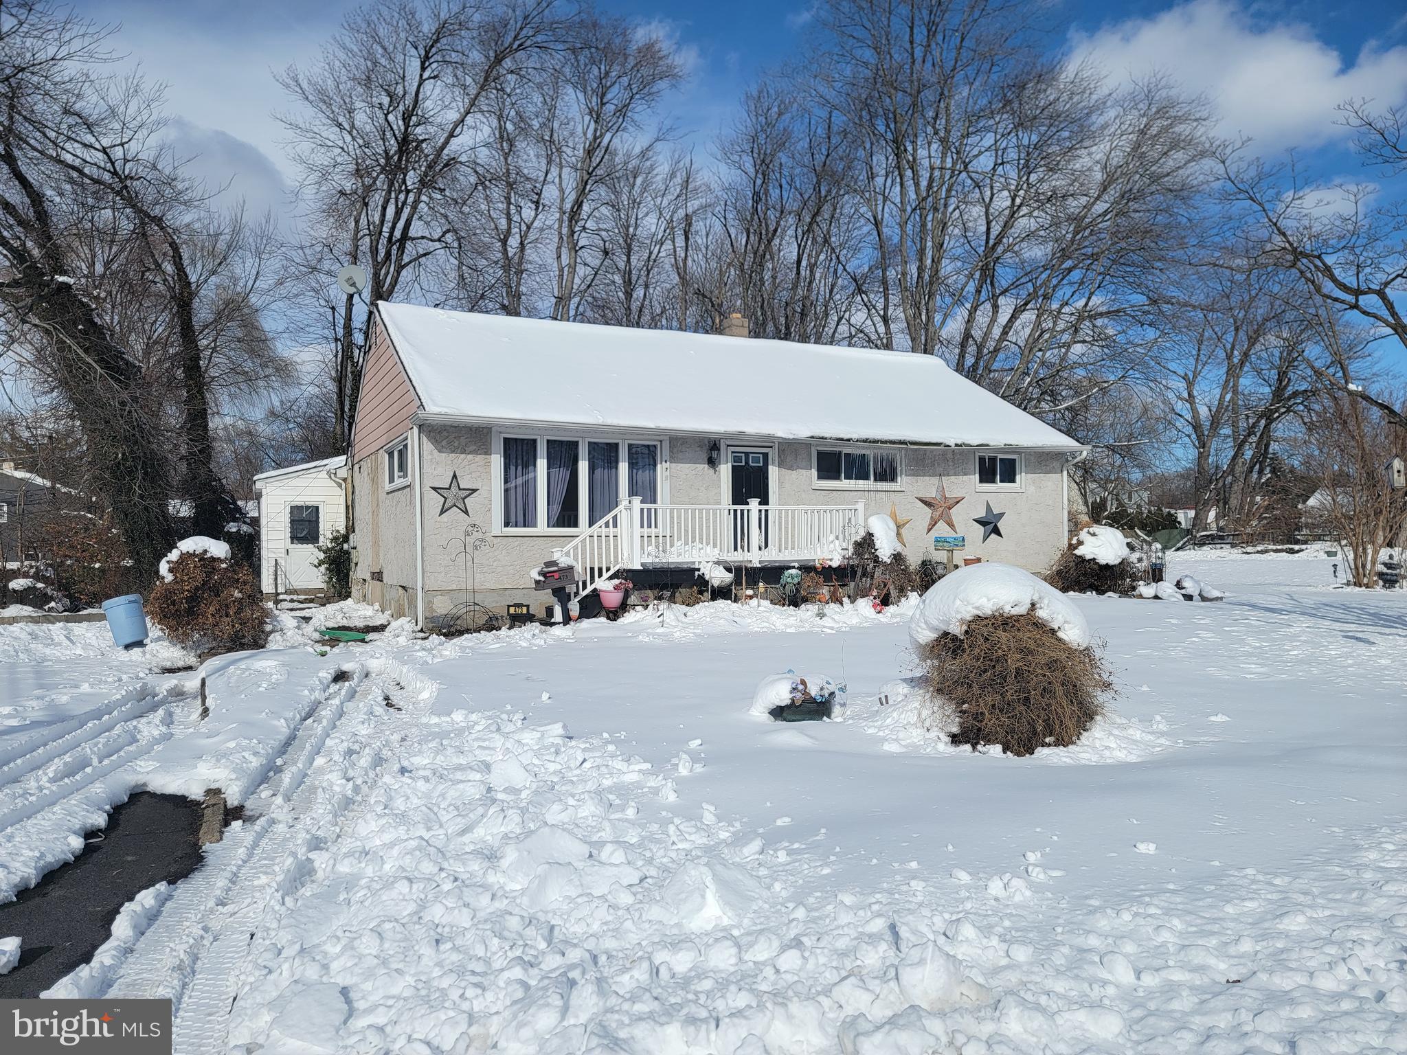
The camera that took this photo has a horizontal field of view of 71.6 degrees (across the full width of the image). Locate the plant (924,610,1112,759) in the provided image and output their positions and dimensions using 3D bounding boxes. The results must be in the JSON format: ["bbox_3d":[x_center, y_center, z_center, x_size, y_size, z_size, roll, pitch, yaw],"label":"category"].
[{"bbox_3d":[2.240,1.030,7.000,1.420,1.000,1.300,-1,-1,0],"label":"plant"}]

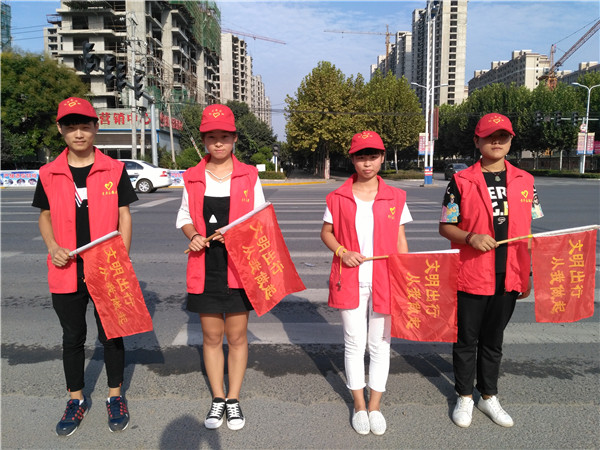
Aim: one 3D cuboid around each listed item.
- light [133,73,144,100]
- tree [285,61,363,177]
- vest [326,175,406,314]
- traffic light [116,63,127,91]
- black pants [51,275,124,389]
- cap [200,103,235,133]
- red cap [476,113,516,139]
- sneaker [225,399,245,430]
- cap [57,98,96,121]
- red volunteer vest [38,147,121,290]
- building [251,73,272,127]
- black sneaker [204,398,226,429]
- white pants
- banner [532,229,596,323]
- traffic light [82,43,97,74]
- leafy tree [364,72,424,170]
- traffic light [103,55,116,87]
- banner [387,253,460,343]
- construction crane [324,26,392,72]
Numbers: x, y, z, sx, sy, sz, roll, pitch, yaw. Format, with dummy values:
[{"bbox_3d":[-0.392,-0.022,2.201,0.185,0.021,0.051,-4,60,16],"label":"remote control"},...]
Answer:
[{"bbox_3d":[-9.046,-7.718,27.300,0.450,1.360,0.460,0,8,0],"label":"light"},{"bbox_3d":[1.600,-6.797,31.373,5.000,7.800,4.800,0,8,0],"label":"tree"},{"bbox_3d":[0.342,0.090,2.514,0.410,0.700,0.270,1,8,5],"label":"vest"},{"bbox_3d":[-8.781,-7.248,23.878,0.420,1.358,0.440,2,7,11],"label":"traffic light"},{"bbox_3d":[-1.158,0.558,2.678,0.345,0.685,0.260,-2,8,-14],"label":"black pants"},{"bbox_3d":[-0.405,-0.537,2.410,0.178,0.140,0.260,-1,18,-5],"label":"cap"},{"bbox_3d":[1.005,-0.514,2.514,0.182,0.132,0.260,2,8,16],"label":"red cap"},{"bbox_3d":[-0.368,1.011,2.678,0.094,0.108,0.257,-2,8,-14],"label":"sneaker"},{"bbox_3d":[-1.094,-0.571,2.385,0.185,0.130,0.260,-3,11,-19],"label":"cap"},{"bbox_3d":[-1.120,-0.027,2.519,0.420,0.750,0.260,-1,8,-10],"label":"red volunteer vest"},{"bbox_3d":[-29.000,-61.845,289.328,16.000,48.000,60.000,0,8,0],"label":"building"},{"bbox_3d":[-0.454,1.009,2.691,0.094,0.108,0.257,0,8,1],"label":"black sneaker"},{"bbox_3d":[0.355,0.582,2.601,0.300,0.680,0.220,1,8,5],"label":"white pants"},{"bbox_3d":[1.310,0.249,2.410,0.315,0.440,0.060,1,7,7],"label":"banner"},{"bbox_3d":[-8.597,-6.805,19.800,0.450,1.360,0.460,0,8,0],"label":"traffic light"},{"bbox_3d":[9.055,-10.024,47.000,6.000,9.800,6.000,0,8,0],"label":"leafy tree"},{"bbox_3d":[-8.574,-6.972,21.900,0.450,1.400,0.480,1,8,6],"label":"traffic light"},{"bbox_3d":[0.615,0.357,2.425,0.325,0.440,0.060,1,7,9],"label":"banner"},{"bbox_3d":[48.619,-104.873,390.000,62.000,108.000,3.000,-2,8,-14],"label":"construction crane"}]

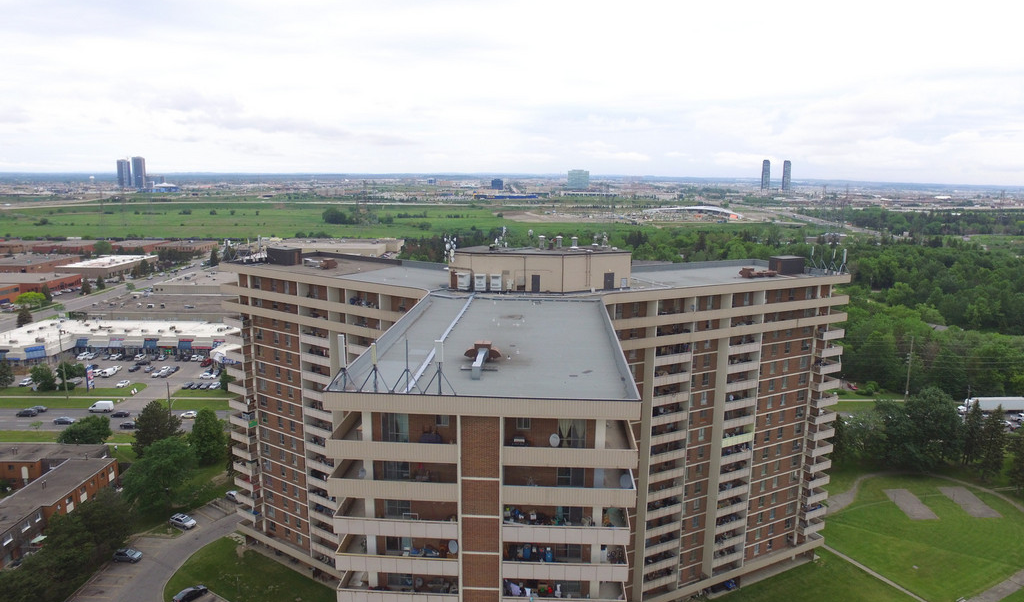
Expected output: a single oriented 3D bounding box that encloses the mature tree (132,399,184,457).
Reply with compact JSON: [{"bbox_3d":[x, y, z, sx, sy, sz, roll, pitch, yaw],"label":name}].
[{"bbox_3d":[-79.150,29.276,132.609,9.500,14.990,9.500,1,12,0],"label":"mature tree"}]

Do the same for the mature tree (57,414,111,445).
[{"bbox_3d":[-101.002,30.887,139.642,10.800,8.460,10.800,1,12,0],"label":"mature tree"}]

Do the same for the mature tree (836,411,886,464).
[{"bbox_3d":[76.885,30.115,130.281,9.000,12.275,9.000,8,14,32],"label":"mature tree"}]

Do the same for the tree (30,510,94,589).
[{"bbox_3d":[-66.817,36.815,88.157,7.600,12.650,7.600,-9,15,-39],"label":"tree"}]

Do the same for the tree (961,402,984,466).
[{"bbox_3d":[101.673,29.016,130.420,4.300,14.980,4.300,10,15,39],"label":"tree"}]

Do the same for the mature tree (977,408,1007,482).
[{"bbox_3d":[100.006,29.623,123.412,5.000,16.580,5.000,11,15,40],"label":"mature tree"}]

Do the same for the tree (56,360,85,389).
[{"bbox_3d":[-133.924,22.190,179.049,7.800,8.720,7.800,1,12,0],"label":"tree"}]

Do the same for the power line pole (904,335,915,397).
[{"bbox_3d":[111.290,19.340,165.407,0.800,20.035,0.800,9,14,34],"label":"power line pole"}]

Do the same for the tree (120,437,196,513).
[{"bbox_3d":[-68.492,33.262,115.634,13.000,14.330,13.000,1,12,0],"label":"tree"}]

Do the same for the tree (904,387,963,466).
[{"bbox_3d":[92.277,27.516,129.401,10.500,18.100,10.500,9,15,36],"label":"tree"}]

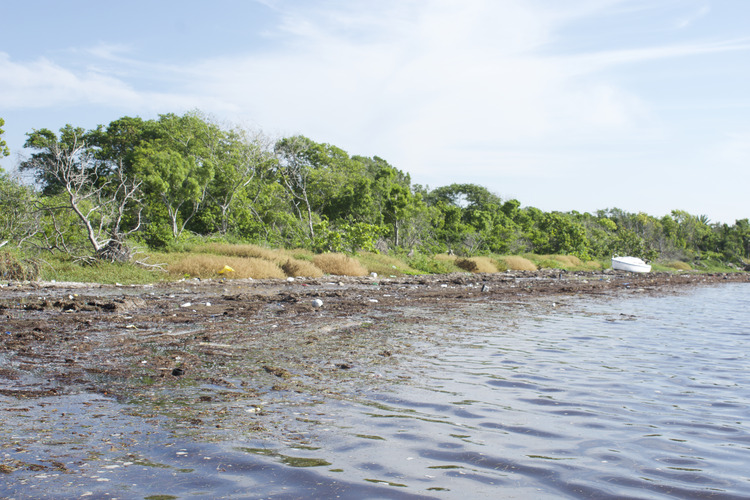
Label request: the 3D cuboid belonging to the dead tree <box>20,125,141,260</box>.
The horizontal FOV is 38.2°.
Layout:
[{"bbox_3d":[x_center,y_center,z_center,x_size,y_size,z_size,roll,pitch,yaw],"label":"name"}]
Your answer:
[{"bbox_3d":[-12.914,-2.478,47.500,5.200,5.900,4.200,0,-1,0],"label":"dead tree"}]

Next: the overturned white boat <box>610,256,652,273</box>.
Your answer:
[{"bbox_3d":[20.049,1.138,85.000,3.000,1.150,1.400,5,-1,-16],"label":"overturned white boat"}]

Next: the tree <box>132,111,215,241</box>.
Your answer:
[{"bbox_3d":[-9.625,-3.528,52.000,4.100,6.100,4.000,0,-1,0],"label":"tree"}]

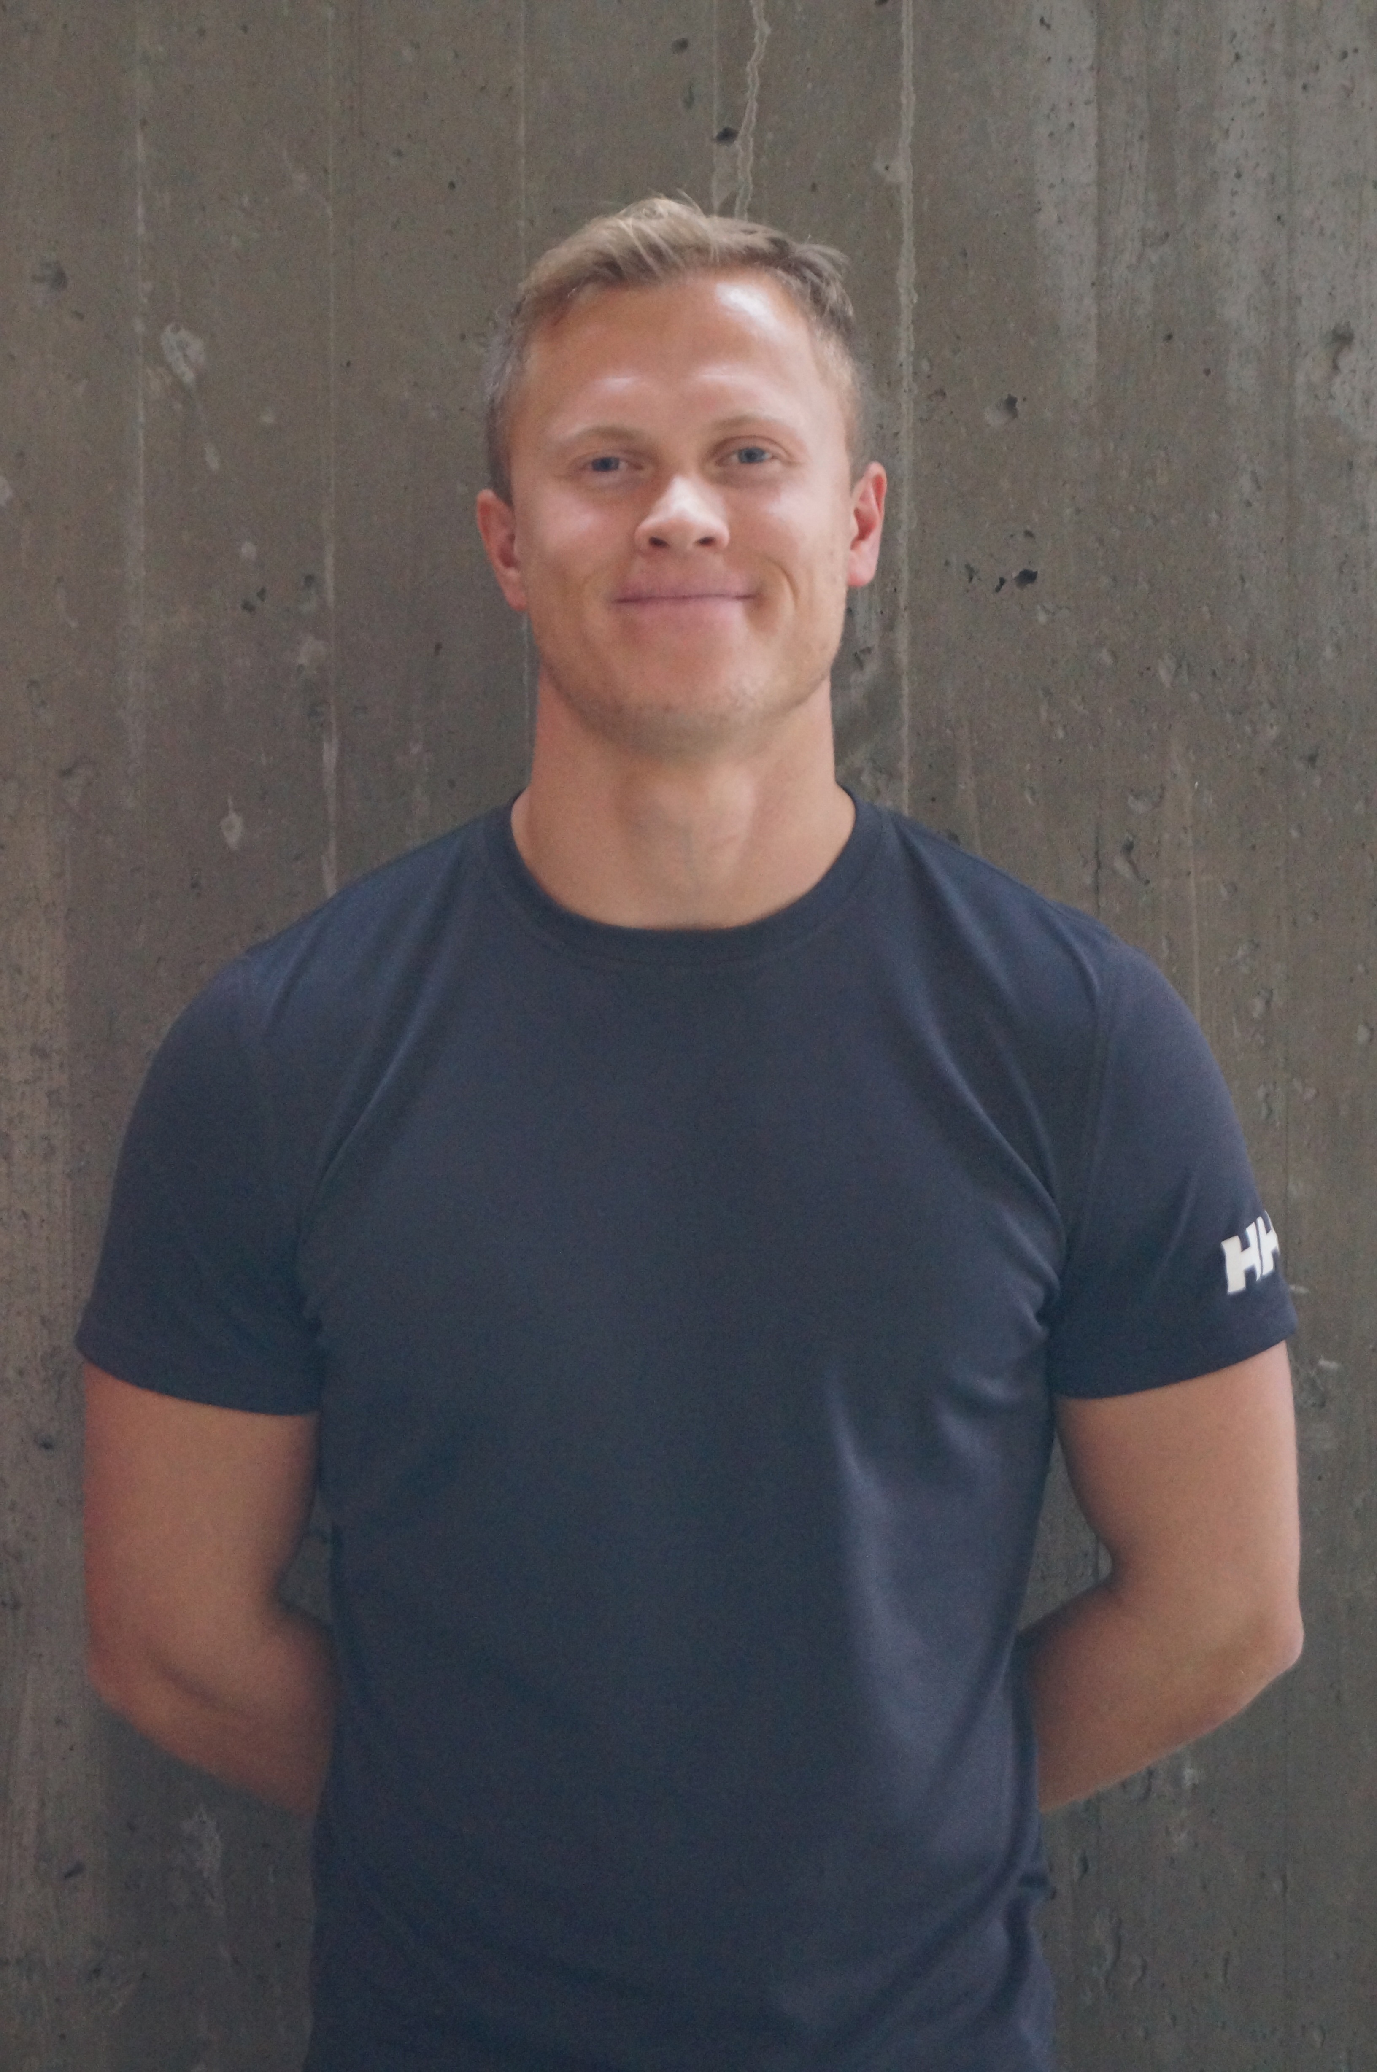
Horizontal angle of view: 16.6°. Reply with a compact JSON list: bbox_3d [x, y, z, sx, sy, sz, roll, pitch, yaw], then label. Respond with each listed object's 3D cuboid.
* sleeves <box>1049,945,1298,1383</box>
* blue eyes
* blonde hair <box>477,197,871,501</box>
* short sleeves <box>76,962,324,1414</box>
[{"bbox_3d":[0.221,0.061,2.160,0.115,0.207,0.150,0,0,0],"label":"sleeves"},{"bbox_3d":[-0.004,-0.253,2.070,0.085,0.013,0.020,-3,-3,0],"label":"blue eyes"},{"bbox_3d":[-0.005,-0.302,2.150,0.175,0.165,0.205,-3,-3,0],"label":"blonde hair"},{"bbox_3d":[-0.224,0.070,2.160,0.115,0.207,0.150,0,0,0],"label":"short sleeves"}]

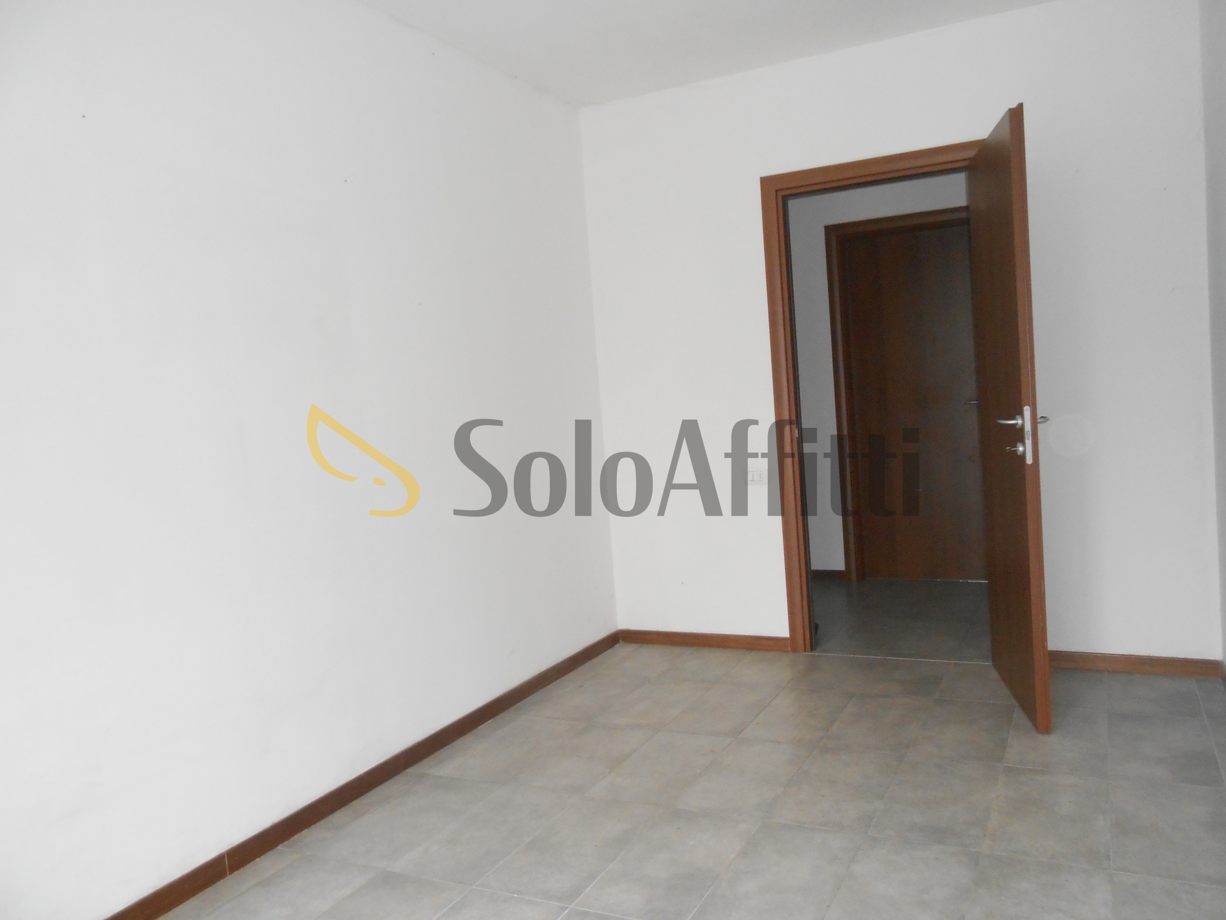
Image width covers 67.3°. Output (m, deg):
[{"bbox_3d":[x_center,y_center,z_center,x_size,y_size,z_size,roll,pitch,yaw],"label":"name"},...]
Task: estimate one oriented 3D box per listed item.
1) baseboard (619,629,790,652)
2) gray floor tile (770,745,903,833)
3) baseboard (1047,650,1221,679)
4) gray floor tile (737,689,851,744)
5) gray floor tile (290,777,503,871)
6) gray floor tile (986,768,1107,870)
[{"bbox_3d":[0.433,0.890,4.551,0.923,0.073,0.013,-3,4,28],"label":"baseboard"},{"bbox_3d":[0.696,1.008,2.839,0.298,0.010,0.593,-3,4,28],"label":"gray floor tile"},{"bbox_3d":[2.013,0.815,3.686,0.707,0.074,0.013,-3,4,28],"label":"baseboard"},{"bbox_3d":[0.723,0.991,3.576,0.300,0.010,0.601,-3,4,27],"label":"gray floor tile"},{"bbox_3d":[-0.628,1.116,2.885,0.299,0.010,0.598,-3,4,27],"label":"gray floor tile"},{"bbox_3d":[1.221,0.983,2.564,0.298,0.010,0.593,-3,4,28],"label":"gray floor tile"}]

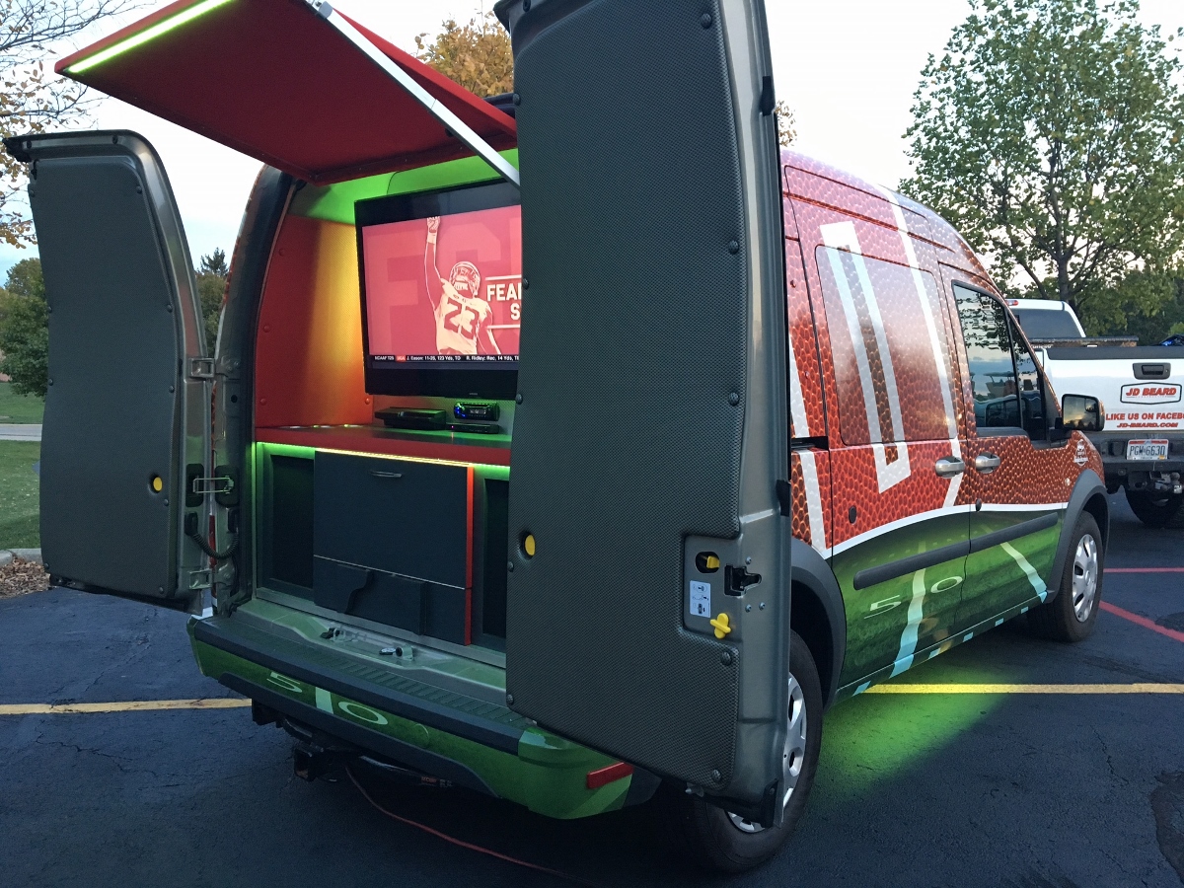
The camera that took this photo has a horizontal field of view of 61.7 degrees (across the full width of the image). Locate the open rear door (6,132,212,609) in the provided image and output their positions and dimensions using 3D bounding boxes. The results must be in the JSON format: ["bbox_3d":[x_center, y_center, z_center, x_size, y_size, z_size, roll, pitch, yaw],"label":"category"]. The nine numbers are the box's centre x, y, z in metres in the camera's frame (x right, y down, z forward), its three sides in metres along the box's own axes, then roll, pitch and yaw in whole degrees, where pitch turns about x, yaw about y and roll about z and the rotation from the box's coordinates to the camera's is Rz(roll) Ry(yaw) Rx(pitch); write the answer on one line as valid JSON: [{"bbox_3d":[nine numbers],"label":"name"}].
[{"bbox_3d":[-1.565,-0.230,3.219,0.780,1.480,0.210,3,4,29],"label":"open rear door"}]

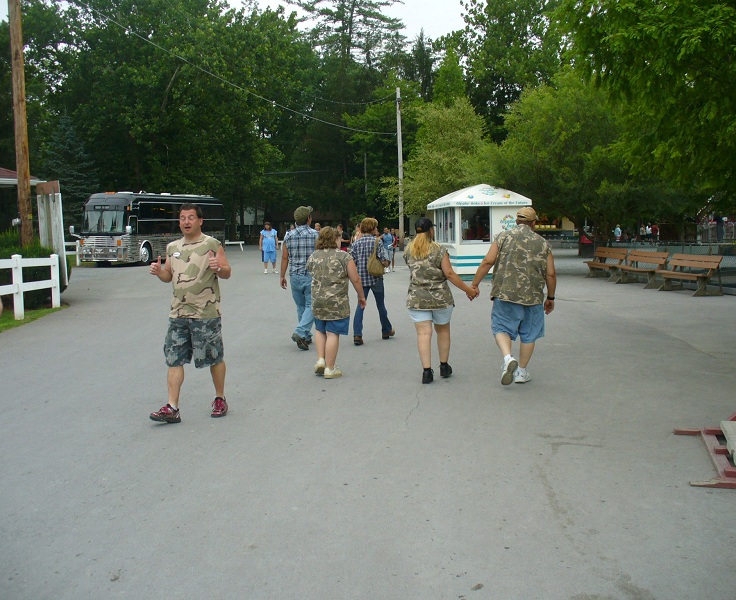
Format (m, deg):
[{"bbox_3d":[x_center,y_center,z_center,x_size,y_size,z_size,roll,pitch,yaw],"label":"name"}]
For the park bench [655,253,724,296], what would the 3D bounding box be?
[{"bbox_3d":[6.823,-0.553,18.151,0.650,0.830,1.900,-2,5,-9],"label":"park bench"}]

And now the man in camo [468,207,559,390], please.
[{"bbox_3d":[1.447,-0.056,8.433,0.840,1.722,0.620,0,5,10],"label":"man in camo"}]

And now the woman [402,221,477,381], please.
[{"bbox_3d":[0.723,-0.001,8.601,0.760,1.670,0.480,-1,5,7],"label":"woman"}]

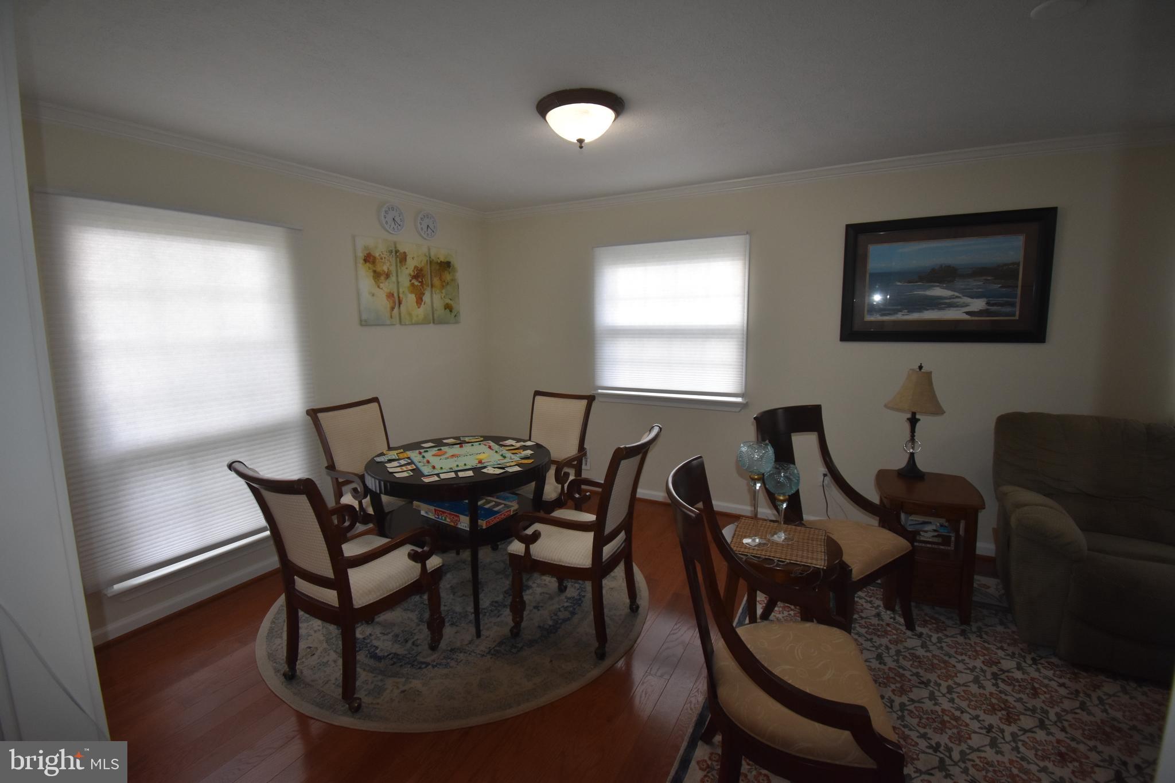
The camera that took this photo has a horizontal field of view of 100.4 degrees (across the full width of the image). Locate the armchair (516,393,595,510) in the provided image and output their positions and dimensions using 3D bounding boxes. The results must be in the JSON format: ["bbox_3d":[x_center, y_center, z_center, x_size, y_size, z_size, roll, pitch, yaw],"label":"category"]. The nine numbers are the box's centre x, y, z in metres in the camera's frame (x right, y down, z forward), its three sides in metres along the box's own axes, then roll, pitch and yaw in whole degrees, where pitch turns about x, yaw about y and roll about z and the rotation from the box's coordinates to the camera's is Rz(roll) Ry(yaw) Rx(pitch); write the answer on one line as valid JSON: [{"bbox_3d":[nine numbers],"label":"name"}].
[{"bbox_3d":[-0.299,0.546,3.276,0.570,0.990,0.610,4,9,28],"label":"armchair"}]

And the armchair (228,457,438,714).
[{"bbox_3d":[-1.010,0.729,2.088,0.570,0.990,0.610,4,9,28],"label":"armchair"}]

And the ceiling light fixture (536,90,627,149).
[{"bbox_3d":[-0.026,-1.178,2.208,0.385,0.175,0.385,-1,8,0],"label":"ceiling light fixture"}]

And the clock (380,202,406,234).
[{"bbox_3d":[-1.418,-1.262,3.575,0.040,0.222,0.222,4,9,28],"label":"clock"}]

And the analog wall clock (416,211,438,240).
[{"bbox_3d":[-1.260,-1.309,3.863,0.040,0.230,0.230,4,9,27],"label":"analog wall clock"}]

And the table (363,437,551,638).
[{"bbox_3d":[-0.715,0.739,2.790,0.995,0.760,0.995,-1,8,0],"label":"table"}]

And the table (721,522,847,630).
[{"bbox_3d":[0.827,0.918,2.137,0.480,0.550,0.480,4,9,27],"label":"table"}]

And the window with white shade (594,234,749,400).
[{"bbox_3d":[0.582,-0.563,3.757,1.215,1.160,0.050,4,9,28],"label":"window with white shade"}]

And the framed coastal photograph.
[{"bbox_3d":[2.093,-0.661,2.904,1.030,0.735,0.040,4,9,27],"label":"framed coastal photograph"}]

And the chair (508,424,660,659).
[{"bbox_3d":[-0.009,0.678,2.371,0.630,0.980,0.580,4,9,27],"label":"chair"}]

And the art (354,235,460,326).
[{"bbox_3d":[-1.343,-0.829,3.794,0.025,0.620,1.000,4,9,27],"label":"art"}]

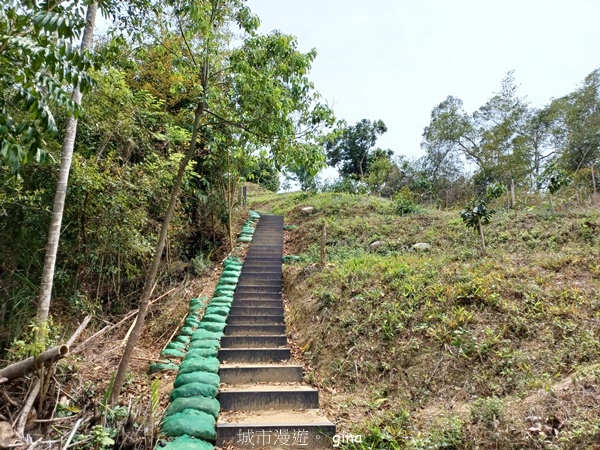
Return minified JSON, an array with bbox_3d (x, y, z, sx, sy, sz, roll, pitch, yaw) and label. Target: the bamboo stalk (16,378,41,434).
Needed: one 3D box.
[{"bbox_3d":[-2.556,1.727,4.100,0.055,0.460,0.055,1,-31,0],"label":"bamboo stalk"}]

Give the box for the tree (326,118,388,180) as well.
[{"bbox_3d":[4.114,-5.330,31.000,4.300,4.500,4.000,0,-13,0],"label":"tree"}]

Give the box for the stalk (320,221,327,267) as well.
[{"bbox_3d":[0.580,0.464,10.700,0.110,1.150,0.110,0,-13,0],"label":"stalk"}]

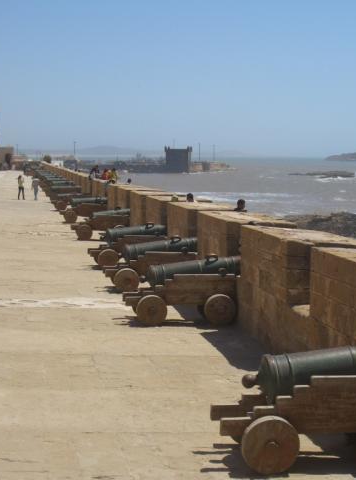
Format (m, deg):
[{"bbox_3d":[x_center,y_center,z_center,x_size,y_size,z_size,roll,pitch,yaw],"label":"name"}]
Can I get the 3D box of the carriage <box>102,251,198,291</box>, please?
[{"bbox_3d":[-0.681,0.706,21.754,2.150,0.910,0.960,0,5,-9],"label":"carriage"}]

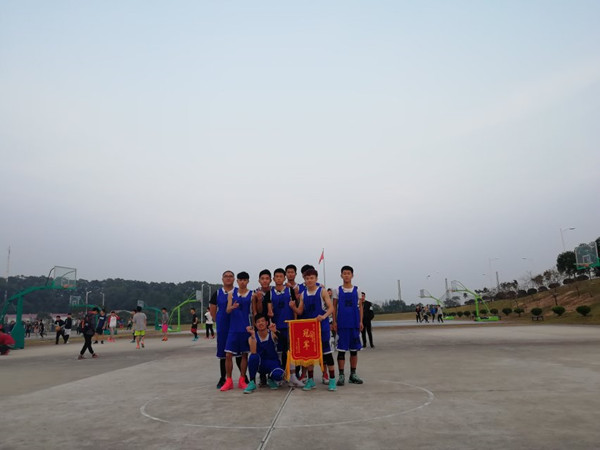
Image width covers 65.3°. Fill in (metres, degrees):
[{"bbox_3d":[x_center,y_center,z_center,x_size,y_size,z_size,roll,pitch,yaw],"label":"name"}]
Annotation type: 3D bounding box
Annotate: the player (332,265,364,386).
[{"bbox_3d":[0.752,1.509,7.225,0.470,1.765,0.340,-2,-11,1],"label":"player"}]

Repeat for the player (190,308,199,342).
[{"bbox_3d":[-5.719,5.420,25.368,0.420,1.740,0.480,1,-12,-17],"label":"player"}]

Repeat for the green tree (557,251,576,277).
[{"bbox_3d":[38.722,5.764,68.000,3.100,4.010,3.100,-2,-12,0],"label":"green tree"}]

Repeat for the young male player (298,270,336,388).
[{"bbox_3d":[0.274,1.505,6.938,0.530,1.700,0.430,-5,-12,11],"label":"young male player"}]

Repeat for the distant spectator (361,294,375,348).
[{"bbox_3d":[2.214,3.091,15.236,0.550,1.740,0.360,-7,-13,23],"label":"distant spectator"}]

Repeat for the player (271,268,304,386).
[{"bbox_3d":[-0.231,1.555,7.201,0.540,1.760,0.380,-2,-12,-2],"label":"player"}]

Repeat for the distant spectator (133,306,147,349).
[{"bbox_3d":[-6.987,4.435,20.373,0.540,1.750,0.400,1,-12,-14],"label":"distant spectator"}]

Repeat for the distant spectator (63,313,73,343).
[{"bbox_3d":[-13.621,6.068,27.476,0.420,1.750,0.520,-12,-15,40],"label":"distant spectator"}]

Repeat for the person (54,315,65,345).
[{"bbox_3d":[-14.784,6.447,28.768,0.540,1.700,0.420,-1,-12,-8],"label":"person"}]

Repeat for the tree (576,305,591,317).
[{"bbox_3d":[20.947,6.353,34.579,0.980,0.800,0.980,-2,-11,0],"label":"tree"}]

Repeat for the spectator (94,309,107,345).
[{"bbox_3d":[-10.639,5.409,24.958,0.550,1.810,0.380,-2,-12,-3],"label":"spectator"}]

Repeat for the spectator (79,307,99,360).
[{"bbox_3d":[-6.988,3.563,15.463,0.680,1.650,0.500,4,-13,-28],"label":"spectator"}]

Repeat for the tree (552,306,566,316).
[{"bbox_3d":[23.271,7.762,42.000,1.200,0.920,1.200,-2,-12,0],"label":"tree"}]

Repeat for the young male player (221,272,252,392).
[{"bbox_3d":[-0.969,1.584,7.140,0.500,1.720,0.400,-1,-11,-6],"label":"young male player"}]

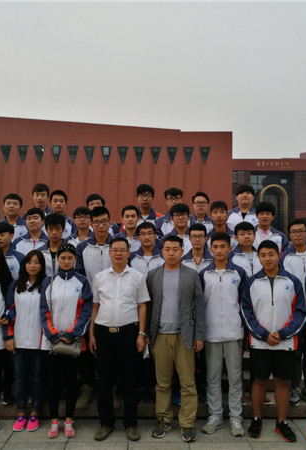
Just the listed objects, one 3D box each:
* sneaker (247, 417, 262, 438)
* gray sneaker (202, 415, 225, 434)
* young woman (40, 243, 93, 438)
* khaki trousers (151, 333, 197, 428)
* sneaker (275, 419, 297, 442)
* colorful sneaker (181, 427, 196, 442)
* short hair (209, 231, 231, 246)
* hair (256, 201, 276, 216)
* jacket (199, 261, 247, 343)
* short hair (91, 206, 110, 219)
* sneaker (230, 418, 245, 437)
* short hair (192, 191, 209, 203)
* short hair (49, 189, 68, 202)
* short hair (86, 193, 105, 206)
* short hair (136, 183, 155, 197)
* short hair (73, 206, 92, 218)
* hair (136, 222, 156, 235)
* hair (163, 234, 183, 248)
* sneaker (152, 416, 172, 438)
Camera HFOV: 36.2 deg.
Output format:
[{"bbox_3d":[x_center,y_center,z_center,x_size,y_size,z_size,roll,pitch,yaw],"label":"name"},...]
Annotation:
[{"bbox_3d":[0.900,1.765,4.100,0.108,0.118,0.285,0,0,15],"label":"sneaker"},{"bbox_3d":[0.545,1.786,4.245,0.110,0.120,0.290,0,-1,29],"label":"gray sneaker"},{"bbox_3d":[-0.754,0.988,4.080,0.455,1.660,0.340,0,0,-5],"label":"young woman"},{"bbox_3d":[0.187,1.320,4.069,0.400,0.890,0.280,0,-1,2],"label":"khaki trousers"},{"bbox_3d":[1.187,1.807,4.162,0.105,0.110,0.285,0,0,-13],"label":"sneaker"},{"bbox_3d":[0.324,1.807,4.172,0.105,0.110,0.285,0,0,-6],"label":"colorful sneaker"},{"bbox_3d":[0.620,0.148,4.271,0.180,0.165,0.205,0,0,9],"label":"short hair"},{"bbox_3d":[1.236,-0.172,5.119,0.200,0.165,0.210,0,-1,9],"label":"hair"},{"bbox_3d":[0.634,0.695,4.250,0.500,0.710,0.290,0,0,7],"label":"jacket"},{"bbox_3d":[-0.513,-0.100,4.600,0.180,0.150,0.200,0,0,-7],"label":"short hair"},{"bbox_3d":[0.757,1.787,4.200,0.110,0.120,0.290,0,-1,-1],"label":"sneaker"},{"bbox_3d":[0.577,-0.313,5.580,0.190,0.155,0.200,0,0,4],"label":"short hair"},{"bbox_3d":[-1.125,-0.340,5.600,0.190,0.160,0.200,0,0,-10],"label":"short hair"},{"bbox_3d":[-0.671,-0.285,5.509,0.210,0.160,0.205,0,-1,-5],"label":"short hair"},{"bbox_3d":[-0.087,-0.406,5.619,0.195,0.165,0.210,0,-1,0],"label":"short hair"},{"bbox_3d":[-0.774,-0.123,5.155,0.190,0.150,0.205,0,-1,-5],"label":"short hair"},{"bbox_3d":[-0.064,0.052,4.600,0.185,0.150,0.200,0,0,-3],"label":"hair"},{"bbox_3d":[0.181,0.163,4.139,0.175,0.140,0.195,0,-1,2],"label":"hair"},{"bbox_3d":[0.088,1.782,4.175,0.110,0.120,0.290,0,-1,22],"label":"sneaker"}]

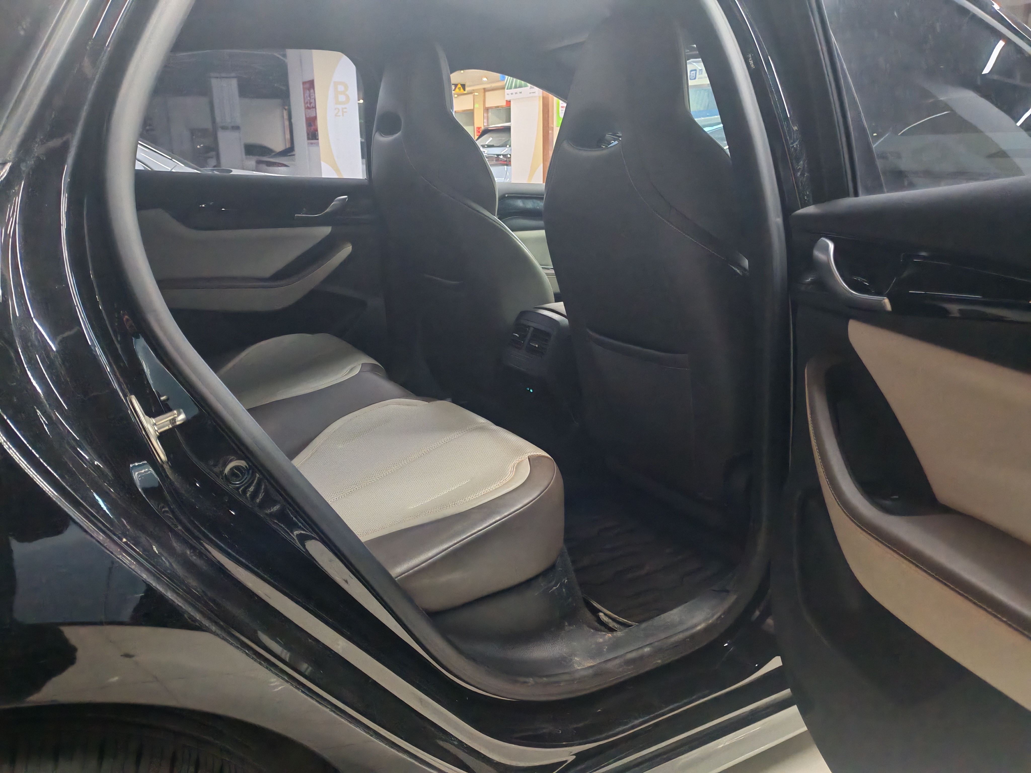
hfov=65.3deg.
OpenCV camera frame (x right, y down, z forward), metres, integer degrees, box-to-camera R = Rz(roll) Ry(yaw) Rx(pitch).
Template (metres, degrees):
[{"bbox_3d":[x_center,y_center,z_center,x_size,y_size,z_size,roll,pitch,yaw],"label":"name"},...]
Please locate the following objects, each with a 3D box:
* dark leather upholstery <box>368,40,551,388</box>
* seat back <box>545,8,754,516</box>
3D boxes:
[{"bbox_3d":[-0.156,-0.435,2.064,0.245,0.826,0.530,-21,23,-25],"label":"dark leather upholstery"},{"bbox_3d":[0.265,-0.234,1.464,0.245,0.826,0.530,-21,23,-25],"label":"seat back"}]

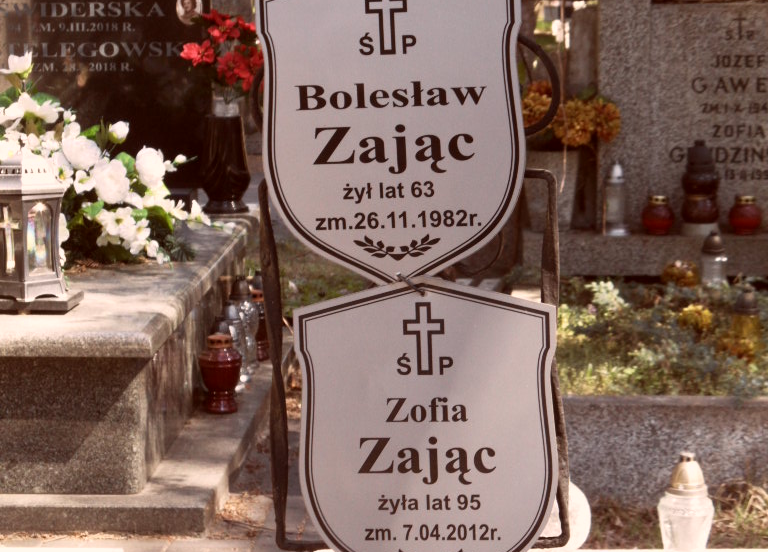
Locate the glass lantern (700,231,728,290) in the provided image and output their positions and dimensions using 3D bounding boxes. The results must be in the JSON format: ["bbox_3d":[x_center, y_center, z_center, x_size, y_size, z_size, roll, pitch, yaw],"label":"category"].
[{"bbox_3d":[1.061,-0.047,7.600,0.088,0.200,0.088,0,9,3],"label":"glass lantern"}]

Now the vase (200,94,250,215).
[{"bbox_3d":[-0.516,-0.395,7.700,0.160,0.381,0.155,0,9,3],"label":"vase"}]

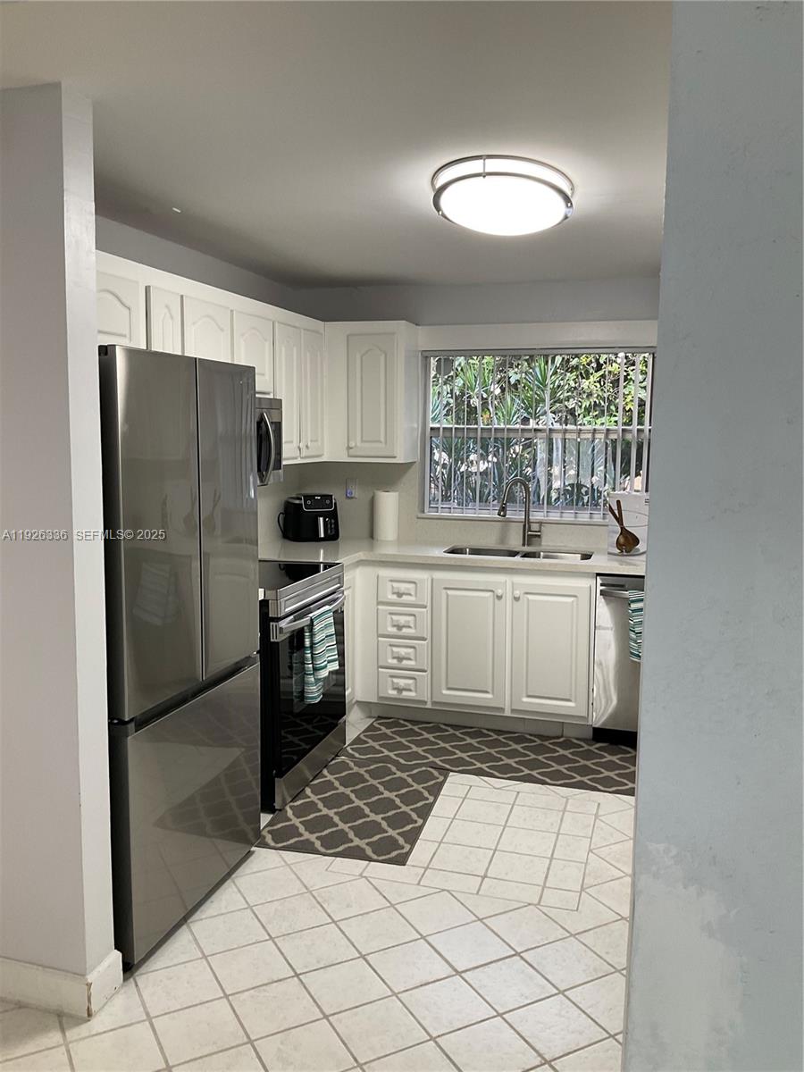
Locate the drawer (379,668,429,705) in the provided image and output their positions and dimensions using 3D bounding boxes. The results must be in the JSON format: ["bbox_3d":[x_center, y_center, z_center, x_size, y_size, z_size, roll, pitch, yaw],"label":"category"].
[{"bbox_3d":[0.060,0.766,4.929,0.268,0.154,0.450,3,7,16],"label":"drawer"}]

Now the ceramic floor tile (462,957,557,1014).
[{"bbox_3d":[0.304,1.270,2.544,0.201,0.010,0.201,-3,8,-28],"label":"ceramic floor tile"}]

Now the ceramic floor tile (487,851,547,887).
[{"bbox_3d":[0.419,1.190,3.213,0.201,0.010,0.201,3,7,16],"label":"ceramic floor tile"}]

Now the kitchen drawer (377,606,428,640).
[{"bbox_3d":[0.061,0.433,4.883,0.271,0.166,0.400,3,7,17],"label":"kitchen drawer"}]

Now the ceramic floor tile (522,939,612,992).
[{"bbox_3d":[0.492,1.270,2.663,0.204,0.010,0.204,-3,8,-28],"label":"ceramic floor tile"}]

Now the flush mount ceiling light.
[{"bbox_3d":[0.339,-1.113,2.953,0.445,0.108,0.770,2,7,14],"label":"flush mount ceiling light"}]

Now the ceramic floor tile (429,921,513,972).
[{"bbox_3d":[0.206,1.247,2.725,0.201,0.010,0.201,-3,8,-28],"label":"ceramic floor tile"}]

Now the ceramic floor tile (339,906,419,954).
[{"bbox_3d":[-0.075,1.246,2.832,0.204,0.010,0.204,-3,8,-28],"label":"ceramic floor tile"}]

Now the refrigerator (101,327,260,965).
[{"bbox_3d":[-0.982,0.319,2.945,0.730,1.765,0.830,3,7,16],"label":"refrigerator"}]

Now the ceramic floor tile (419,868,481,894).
[{"bbox_3d":[0.173,1.200,3.114,0.201,0.010,0.120,3,7,16],"label":"ceramic floor tile"}]

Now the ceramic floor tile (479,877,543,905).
[{"bbox_3d":[0.371,1.212,3.056,0.203,0.010,0.120,3,7,16],"label":"ceramic floor tile"}]

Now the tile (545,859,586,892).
[{"bbox_3d":[0.577,1.197,3.165,0.118,0.010,0.201,3,7,16],"label":"tile"}]

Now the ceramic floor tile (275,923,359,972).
[{"bbox_3d":[-0.259,1.256,2.734,0.204,0.010,0.204,-3,8,-28],"label":"ceramic floor tile"}]

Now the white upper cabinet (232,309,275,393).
[{"bbox_3d":[-0.821,-0.835,4.131,0.310,0.385,0.440,2,7,16],"label":"white upper cabinet"}]

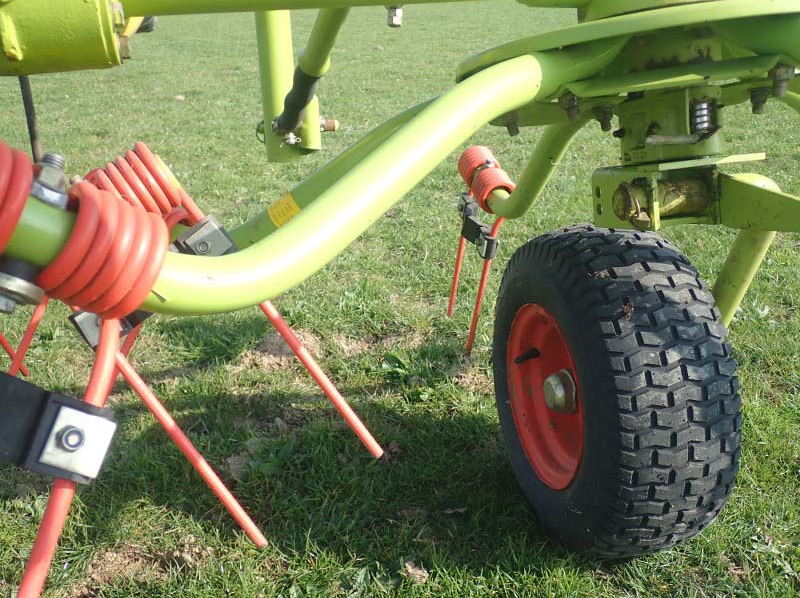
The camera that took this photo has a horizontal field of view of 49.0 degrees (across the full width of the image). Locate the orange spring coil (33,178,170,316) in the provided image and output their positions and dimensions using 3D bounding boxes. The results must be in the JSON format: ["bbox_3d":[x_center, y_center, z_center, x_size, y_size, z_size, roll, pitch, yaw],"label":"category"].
[{"bbox_3d":[-0.155,-0.025,0.456,0.054,0.061,0.061,27,-3,-40],"label":"orange spring coil"}]

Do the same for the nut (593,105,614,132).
[{"bbox_3d":[0.239,-0.212,1.030,0.023,0.030,0.023,-9,-6,0],"label":"nut"}]

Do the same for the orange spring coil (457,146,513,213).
[{"bbox_3d":[0.145,-0.200,1.470,0.062,0.062,0.136,-7,37,-12],"label":"orange spring coil"}]

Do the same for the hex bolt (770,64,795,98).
[{"bbox_3d":[0.315,-0.180,0.725,0.022,0.029,0.022,-3,21,0],"label":"hex bolt"}]

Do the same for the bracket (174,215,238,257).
[{"bbox_3d":[-0.161,-0.046,0.730,0.036,0.037,0.027,-39,15,-8],"label":"bracket"}]

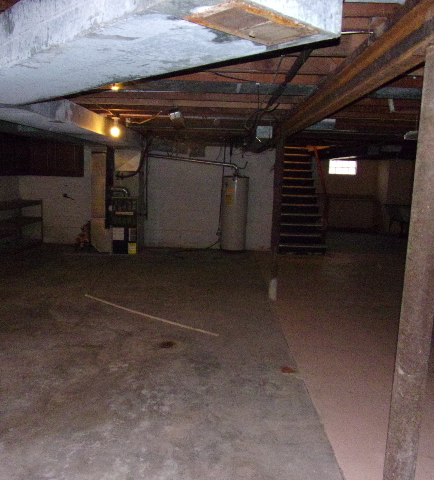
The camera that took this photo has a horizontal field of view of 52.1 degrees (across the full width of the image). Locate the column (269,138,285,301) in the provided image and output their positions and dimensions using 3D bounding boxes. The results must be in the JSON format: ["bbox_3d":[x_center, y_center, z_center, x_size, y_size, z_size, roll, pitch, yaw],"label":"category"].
[{"bbox_3d":[0.727,-0.227,5.401,0.105,1.960,0.105,2,8,0],"label":"column"}]

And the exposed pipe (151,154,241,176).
[{"bbox_3d":[-0.441,-1.478,8.751,1.865,0.387,0.130,2,8,0],"label":"exposed pipe"}]

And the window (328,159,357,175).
[{"bbox_3d":[3.610,-2.096,12.710,0.844,0.408,0.100,2,8,0],"label":"window"}]

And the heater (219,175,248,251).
[{"bbox_3d":[0.358,-0.523,8.897,0.520,1.480,0.520,2,8,0],"label":"heater"}]

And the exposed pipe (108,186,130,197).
[{"bbox_3d":[-1.820,-0.889,8.218,0.399,0.171,0.110,2,8,0],"label":"exposed pipe"}]

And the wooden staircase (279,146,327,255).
[{"bbox_3d":[1.733,-1.046,9.944,1.000,2.320,2.600,2,8,0],"label":"wooden staircase"}]

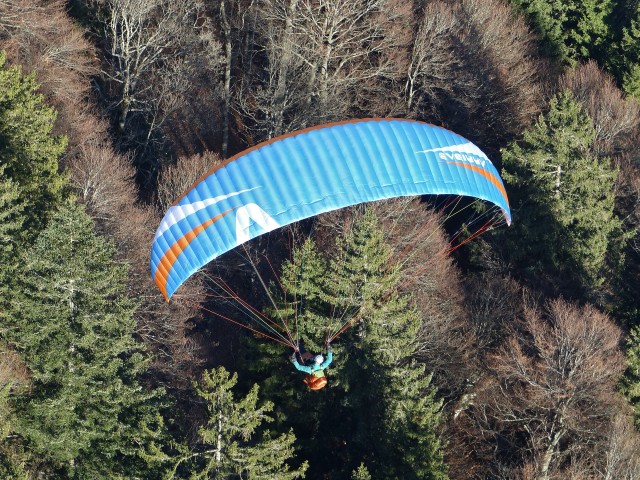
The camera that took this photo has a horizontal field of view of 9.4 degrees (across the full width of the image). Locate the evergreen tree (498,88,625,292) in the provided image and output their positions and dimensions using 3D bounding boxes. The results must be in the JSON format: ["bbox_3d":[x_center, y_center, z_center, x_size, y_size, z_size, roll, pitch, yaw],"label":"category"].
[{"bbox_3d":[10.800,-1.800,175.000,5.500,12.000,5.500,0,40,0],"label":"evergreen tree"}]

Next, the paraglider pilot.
[{"bbox_3d":[-0.185,2.990,96.000,1.000,1.200,1.150,-10,41,-11],"label":"paraglider pilot"}]

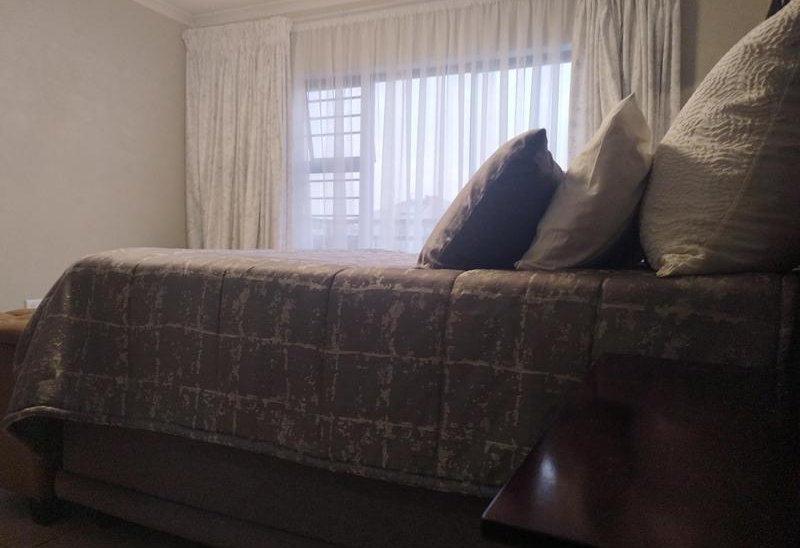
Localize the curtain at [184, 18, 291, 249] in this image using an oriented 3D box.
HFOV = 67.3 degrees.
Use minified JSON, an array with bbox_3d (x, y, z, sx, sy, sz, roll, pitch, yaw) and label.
[{"bbox_3d":[-1.299,-0.746,4.806,0.980,2.410,0.140,3,4,24],"label":"curtain"}]

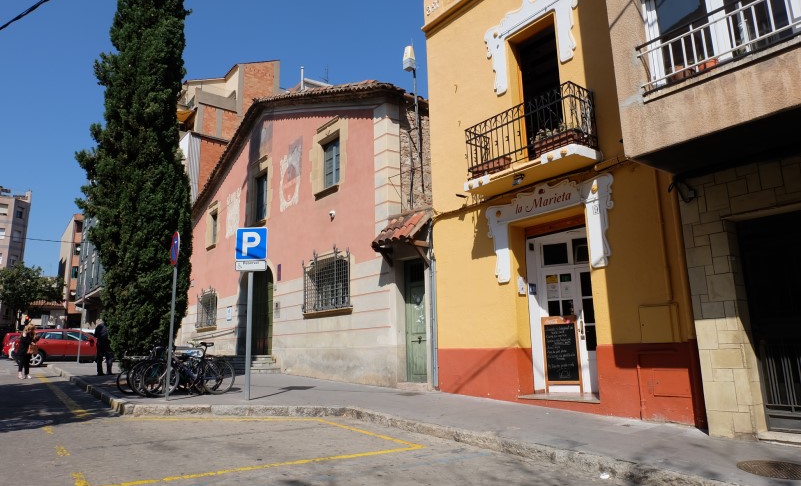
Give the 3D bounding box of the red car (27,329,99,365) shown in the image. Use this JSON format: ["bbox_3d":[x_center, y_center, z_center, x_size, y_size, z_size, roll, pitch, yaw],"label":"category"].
[{"bbox_3d":[-14.474,4.622,23.559,4.300,1.600,1.800,7,-14,-35],"label":"red car"}]

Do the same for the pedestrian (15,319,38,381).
[{"bbox_3d":[-11.667,3.384,16.668,0.420,1.660,0.500,-7,-13,26],"label":"pedestrian"}]

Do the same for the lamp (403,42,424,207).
[{"bbox_3d":[0.296,-2.719,12.204,0.360,3.896,0.400,-8,-13,29],"label":"lamp"}]

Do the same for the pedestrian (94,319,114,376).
[{"bbox_3d":[-9.267,3.268,16.774,0.420,1.720,0.500,1,-12,-10],"label":"pedestrian"}]

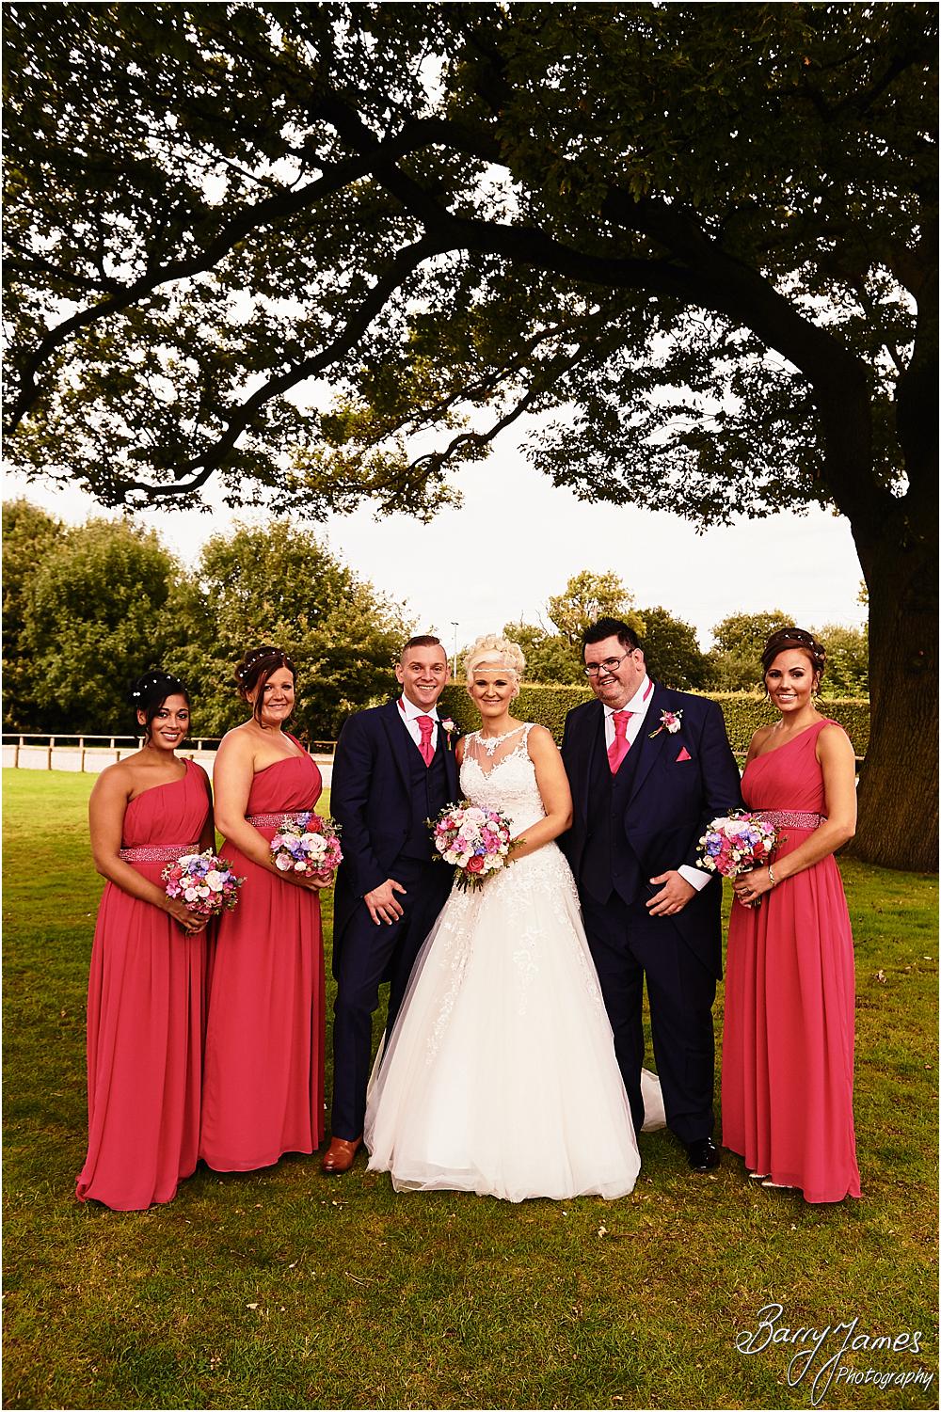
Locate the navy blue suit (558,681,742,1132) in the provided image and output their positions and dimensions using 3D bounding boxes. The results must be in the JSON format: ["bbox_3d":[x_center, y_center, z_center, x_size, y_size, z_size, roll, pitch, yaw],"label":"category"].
[{"bbox_3d":[0.600,0.685,3.670,0.610,1.520,0.420,0,-1,23],"label":"navy blue suit"}]

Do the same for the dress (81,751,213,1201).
[{"bbox_3d":[-1.020,0.835,3.430,0.420,1.350,0.420,1,-1,-34],"label":"dress"}]

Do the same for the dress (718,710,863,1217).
[{"bbox_3d":[1.025,0.770,3.500,0.430,1.470,0.420,-1,-1,38],"label":"dress"}]

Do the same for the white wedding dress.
[{"bbox_3d":[0.174,0.805,3.828,1.000,1.480,0.900,1,-1,12],"label":"white wedding dress"}]

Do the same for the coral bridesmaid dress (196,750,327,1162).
[{"bbox_3d":[-0.711,0.829,3.758,0.430,1.400,0.440,2,-1,-37],"label":"coral bridesmaid dress"}]

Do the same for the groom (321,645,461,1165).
[{"bbox_3d":[-0.214,0.648,3.770,0.580,1.780,0.450,1,-1,-22],"label":"groom"}]

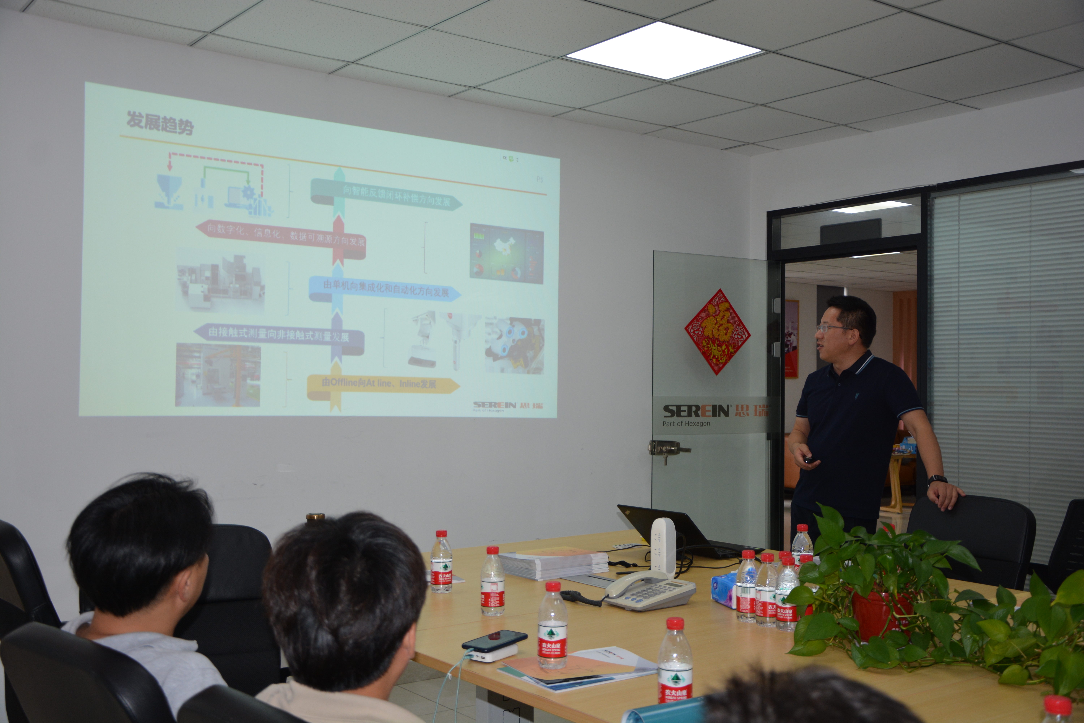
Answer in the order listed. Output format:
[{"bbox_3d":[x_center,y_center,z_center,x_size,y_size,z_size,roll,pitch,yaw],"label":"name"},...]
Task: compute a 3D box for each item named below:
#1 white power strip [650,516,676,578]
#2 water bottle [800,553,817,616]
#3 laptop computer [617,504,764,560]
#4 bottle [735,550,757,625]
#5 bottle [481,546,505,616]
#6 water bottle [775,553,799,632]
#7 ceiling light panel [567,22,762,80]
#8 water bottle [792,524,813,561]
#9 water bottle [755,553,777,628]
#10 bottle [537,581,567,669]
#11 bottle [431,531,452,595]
[{"bbox_3d":[0.366,0.572,3.352,0.045,0.200,0.064,2,-1,-37],"label":"white power strip"},{"bbox_3d":[0.659,0.573,2.777,0.061,0.176,0.061,1,-1,13],"label":"water bottle"},{"bbox_3d":[0.535,0.604,3.998,0.412,0.175,0.342,2,-1,-39],"label":"laptop computer"},{"bbox_3d":[0.526,0.571,2.837,0.061,0.176,0.061,1,-1,11],"label":"bottle"},{"bbox_3d":[-0.129,0.575,2.926,0.062,0.177,0.062,1,-1,0],"label":"bottle"},{"bbox_3d":[0.605,0.571,2.737,0.061,0.176,0.061,1,-1,13],"label":"water bottle"},{"bbox_3d":[0.480,-1.214,4.396,0.585,0.030,0.585,2,-1,-37],"label":"ceiling light panel"},{"bbox_3d":[0.809,0.596,3.454,0.062,0.177,0.062,2,-1,-37],"label":"water bottle"},{"bbox_3d":[0.576,0.582,2.842,0.062,0.177,0.062,1,-1,0],"label":"water bottle"},{"bbox_3d":[0.023,0.558,2.364,0.061,0.176,0.061,1,-1,1],"label":"bottle"},{"bbox_3d":[-0.290,0.576,3.217,0.061,0.176,0.061,1,-1,-5],"label":"bottle"}]

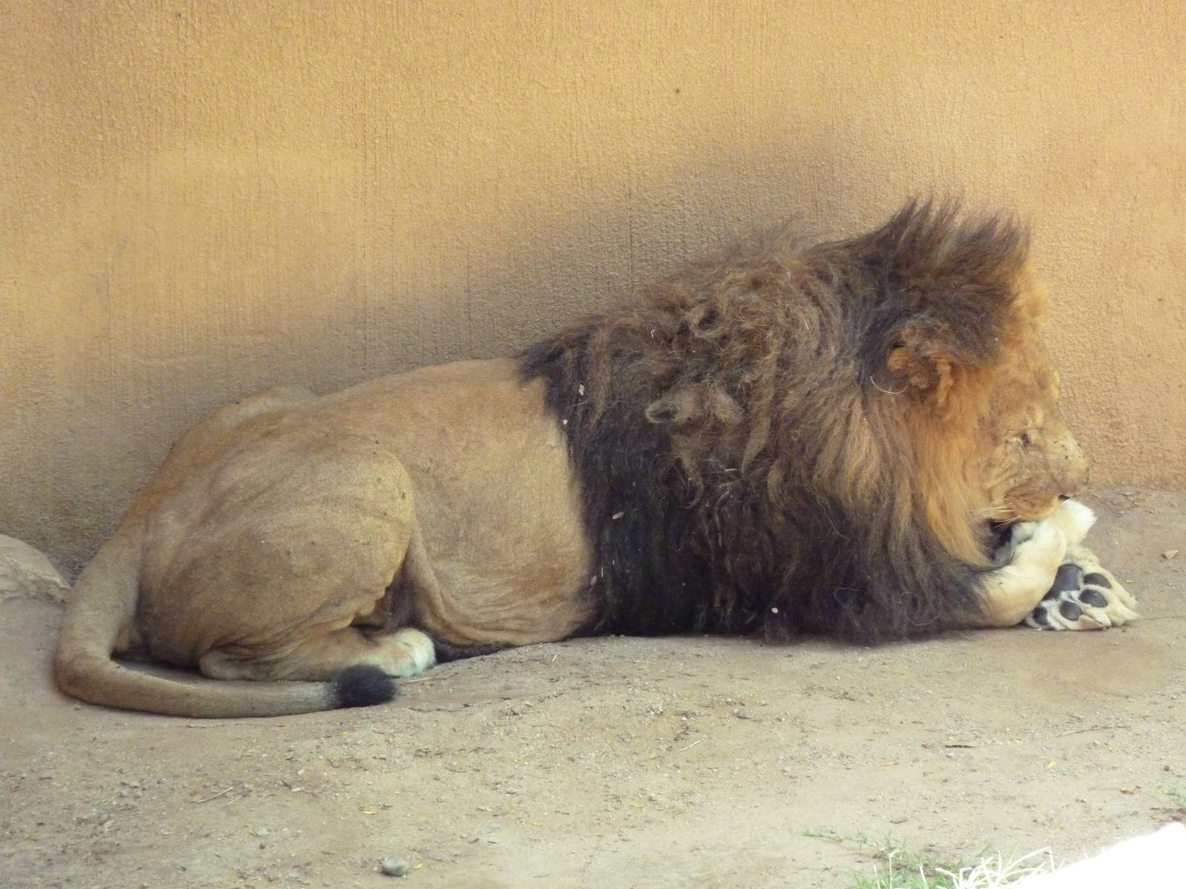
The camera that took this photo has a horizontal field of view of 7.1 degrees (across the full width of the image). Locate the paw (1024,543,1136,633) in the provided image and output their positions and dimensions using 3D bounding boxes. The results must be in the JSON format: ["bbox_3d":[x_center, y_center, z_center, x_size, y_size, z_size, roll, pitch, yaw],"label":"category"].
[{"bbox_3d":[0.817,0.240,15.950,0.180,0.130,0.110,-1,14,-5],"label":"paw"}]

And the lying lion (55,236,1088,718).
[{"bbox_3d":[-0.022,0.024,15.800,1.720,0.660,0.700,-3,14,-14],"label":"lying lion"}]

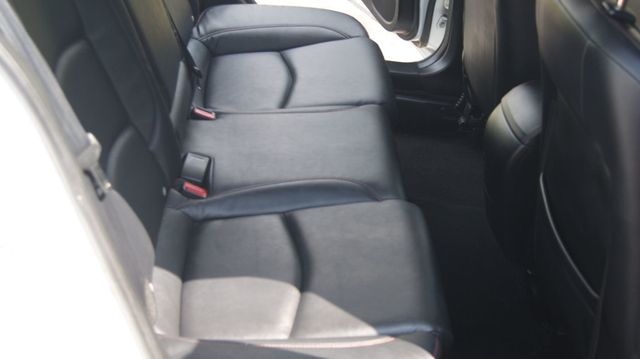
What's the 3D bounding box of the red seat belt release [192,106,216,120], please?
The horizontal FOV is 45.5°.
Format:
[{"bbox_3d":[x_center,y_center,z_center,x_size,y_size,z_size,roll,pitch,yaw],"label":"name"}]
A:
[{"bbox_3d":[-0.260,-0.149,1.720,0.047,0.013,0.015,16,30,-12],"label":"red seat belt release"}]

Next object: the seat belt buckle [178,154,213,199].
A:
[{"bbox_3d":[-0.242,-0.008,1.490,0.047,0.070,0.040,13,31,-11],"label":"seat belt buckle"}]

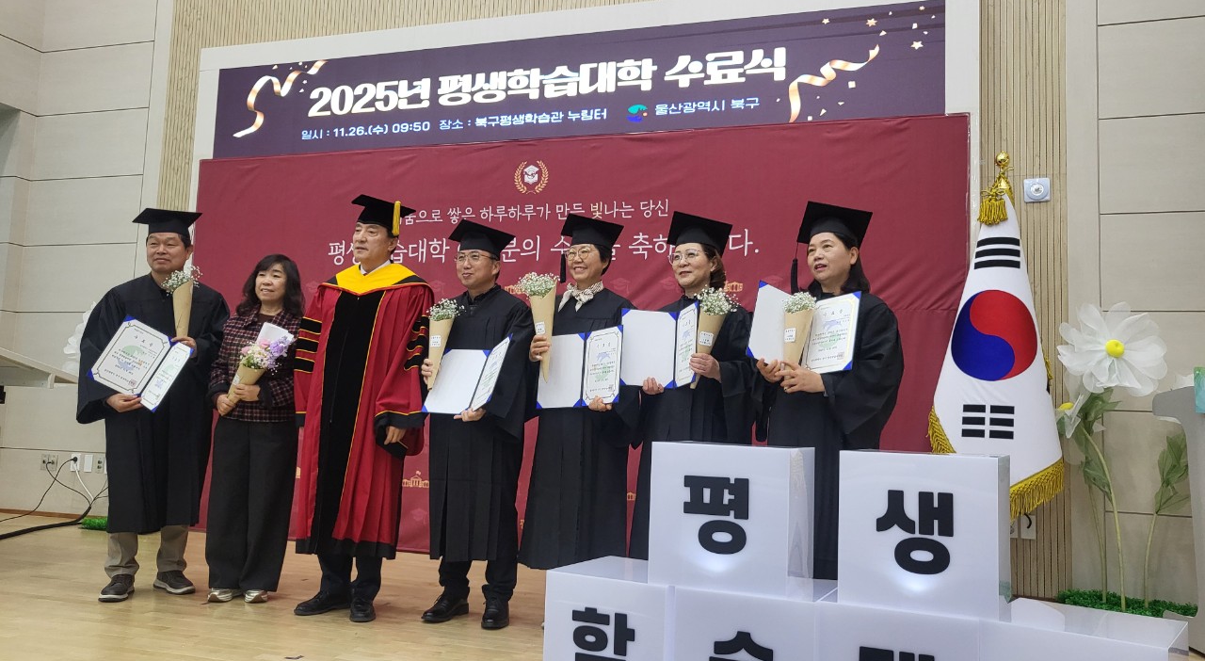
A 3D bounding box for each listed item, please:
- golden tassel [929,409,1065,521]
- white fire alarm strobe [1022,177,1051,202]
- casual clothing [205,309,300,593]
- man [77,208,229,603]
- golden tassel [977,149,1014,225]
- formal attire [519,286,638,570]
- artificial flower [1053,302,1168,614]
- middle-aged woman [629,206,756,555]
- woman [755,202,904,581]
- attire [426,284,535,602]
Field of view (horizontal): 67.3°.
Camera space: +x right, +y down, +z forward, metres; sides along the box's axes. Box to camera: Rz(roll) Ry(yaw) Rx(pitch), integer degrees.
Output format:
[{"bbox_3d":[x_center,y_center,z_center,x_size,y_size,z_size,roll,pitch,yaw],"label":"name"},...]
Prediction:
[{"bbox_3d":[2.002,0.701,4.600,0.640,0.580,0.280,0,-5,19],"label":"golden tassel"},{"bbox_3d":[2.295,-0.741,4.779,0.123,0.123,0.045,0,-5,17],"label":"white fire alarm strobe"},{"bbox_3d":[-1.598,0.541,4.147,0.420,1.282,0.320,2,-5,3],"label":"casual clothing"},{"bbox_3d":[-2.072,0.302,4.198,0.600,1.774,0.460,3,-5,-14],"label":"man"},{"bbox_3d":[1.913,-0.693,4.395,0.180,0.370,0.110,0,-5,17],"label":"golden tassel"},{"bbox_3d":[-0.105,0.403,3.803,0.530,1.181,0.430,1,-5,10],"label":"formal attire"},{"bbox_3d":[2.391,0.587,4.245,0.520,1.440,0.380,0,-5,17],"label":"artificial flower"},{"bbox_3d":[0.367,0.370,3.641,0.540,1.725,0.440,-1,-6,33],"label":"middle-aged woman"},{"bbox_3d":[0.869,0.366,3.450,0.570,1.736,0.460,-2,-7,40],"label":"woman"},{"bbox_3d":[-0.526,0.475,3.907,0.480,1.370,0.400,1,-5,12],"label":"attire"}]

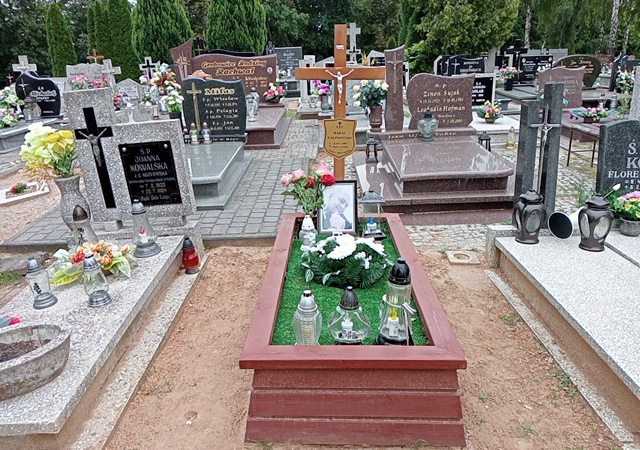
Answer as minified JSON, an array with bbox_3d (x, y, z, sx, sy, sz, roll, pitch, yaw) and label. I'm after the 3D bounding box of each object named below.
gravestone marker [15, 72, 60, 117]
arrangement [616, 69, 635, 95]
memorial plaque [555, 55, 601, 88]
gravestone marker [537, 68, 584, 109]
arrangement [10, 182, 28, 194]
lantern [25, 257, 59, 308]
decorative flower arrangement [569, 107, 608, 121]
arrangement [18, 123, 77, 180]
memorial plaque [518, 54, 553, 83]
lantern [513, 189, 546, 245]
[{"bbox_3d":[-3.983,-1.840,7.300,0.600,0.630,0.130,-1,17,0],"label":"gravestone marker"},{"bbox_3d":[5.821,-2.719,9.831,0.320,0.449,0.280,-3,18,0],"label":"arrangement"},{"bbox_3d":[5.422,-3.176,10.794,0.958,0.693,0.100,-3,18,0],"label":"memorial plaque"},{"bbox_3d":[3.599,-2.038,7.700,0.660,0.610,0.130,-1,17,0],"label":"gravestone marker"},{"bbox_3d":[-3.425,-0.422,5.900,0.190,0.120,0.150,-1,18,0],"label":"arrangement"},{"bbox_3d":[-1.535,0.306,2.827,0.137,0.273,0.137,-7,18,1],"label":"lantern"},{"bbox_3d":[3.580,-1.453,6.870,0.470,0.196,0.290,-3,18,0],"label":"decorative flower arrangement"},{"bbox_3d":[-1.684,-0.461,3.200,0.320,0.345,0.310,-4,18,-10],"label":"arrangement"},{"bbox_3d":[4.256,-3.070,10.200,0.670,0.530,0.130,-1,17,0],"label":"memorial plaque"},{"bbox_3d":[1.368,-0.056,3.380,0.200,0.330,0.200,-1,17,0],"label":"lantern"}]

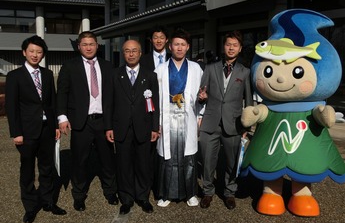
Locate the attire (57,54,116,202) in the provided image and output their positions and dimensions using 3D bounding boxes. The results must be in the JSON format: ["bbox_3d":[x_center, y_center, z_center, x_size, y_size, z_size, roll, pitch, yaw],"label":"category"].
[{"bbox_3d":[-0.870,0.194,3.943,0.548,1.490,0.360,-1,7,-12],"label":"attire"}]

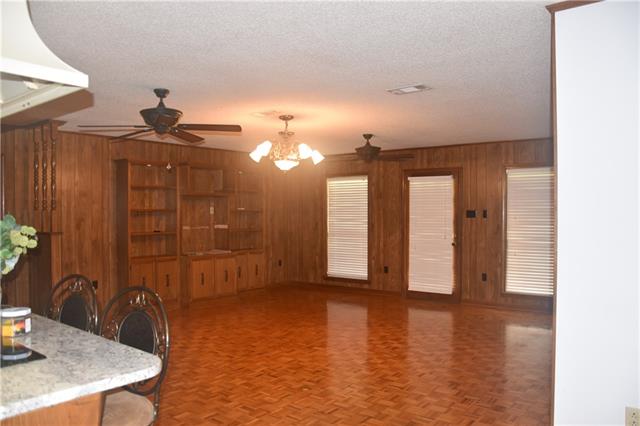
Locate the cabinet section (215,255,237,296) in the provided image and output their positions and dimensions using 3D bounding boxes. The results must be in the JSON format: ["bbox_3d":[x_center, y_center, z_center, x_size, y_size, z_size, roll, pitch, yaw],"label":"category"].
[{"bbox_3d":[-1.711,1.042,7.980,0.450,0.655,0.470,0,0,39],"label":"cabinet section"}]

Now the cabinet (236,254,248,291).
[{"bbox_3d":[-1.409,0.984,8.037,0.330,0.630,0.280,0,1,38],"label":"cabinet"}]

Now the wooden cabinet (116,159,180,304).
[{"bbox_3d":[-2.470,0.316,6.843,0.390,2.040,0.770,0,1,38],"label":"wooden cabinet"}]

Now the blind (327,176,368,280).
[{"bbox_3d":[0.490,0.274,8.602,0.856,1.837,0.060,0,1,35],"label":"blind"}]

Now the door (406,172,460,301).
[{"bbox_3d":[1.801,0.361,7.692,0.914,2.035,0.070,0,1,35],"label":"door"}]

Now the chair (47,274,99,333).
[{"bbox_3d":[-1.316,0.864,2.180,0.450,1.100,0.500,0,1,34],"label":"chair"}]

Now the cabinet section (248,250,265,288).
[{"bbox_3d":[-1.254,1.028,8.691,0.340,0.690,0.395,0,0,39],"label":"cabinet section"}]

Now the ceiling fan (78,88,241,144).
[{"bbox_3d":[-1.333,-0.852,4.042,1.350,0.380,1.300,0,1,-18],"label":"ceiling fan"}]

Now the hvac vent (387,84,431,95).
[{"bbox_3d":[0.760,-1.031,4.064,0.340,0.030,0.190,0,1,35],"label":"hvac vent"}]

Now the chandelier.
[{"bbox_3d":[-0.366,-0.761,5.284,0.800,0.580,0.800,0,0,-4],"label":"chandelier"}]

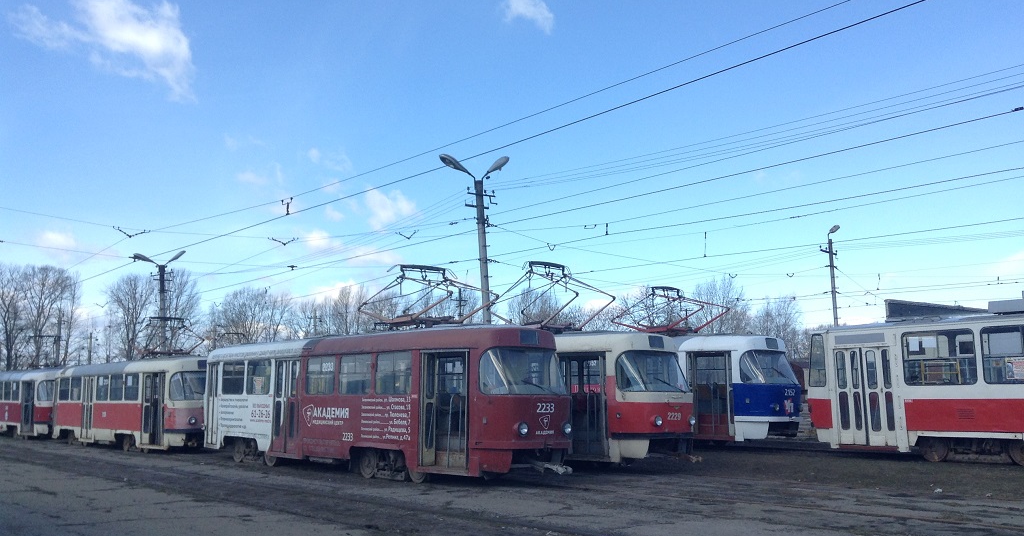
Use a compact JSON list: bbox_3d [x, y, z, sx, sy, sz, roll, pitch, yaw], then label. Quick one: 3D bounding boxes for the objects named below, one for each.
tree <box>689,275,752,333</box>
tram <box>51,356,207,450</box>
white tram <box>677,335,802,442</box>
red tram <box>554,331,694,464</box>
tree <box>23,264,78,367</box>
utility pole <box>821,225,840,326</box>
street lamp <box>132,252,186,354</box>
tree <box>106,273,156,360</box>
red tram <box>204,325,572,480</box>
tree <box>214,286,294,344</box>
[{"bbox_3d":[21.300,6.738,97.829,6.200,12.240,5.800,-1,-7,0],"label":"tree"},{"bbox_3d":[-13.410,4.808,34.448,2.500,3.100,14.100,4,-9,-40],"label":"tram"},{"bbox_3d":[2.852,3.763,29.973,2.500,3.100,14.100,4,-8,-38],"label":"white tram"},{"bbox_3d":[-1.025,3.385,25.383,2.500,3.100,14.100,5,-9,-41],"label":"red tram"},{"bbox_3d":[-45.228,6.693,94.959,5.600,14.170,5.200,-1,-7,0],"label":"tree"},{"bbox_3d":[15.452,2.486,46.489,1.750,9.090,0.450,5,-9,-42],"label":"utility pole"},{"bbox_3d":[-17.891,3.613,49.452,2.650,9.080,0.450,4,-9,-40],"label":"street lamp"},{"bbox_3d":[-37.233,7.011,94.905,5.000,13.230,4.800,-1,-7,0],"label":"tree"},{"bbox_3d":[-3.720,3.094,22.693,2.500,3.100,14.100,4,-9,-40],"label":"red tram"},{"bbox_3d":[-25.917,7.791,97.810,8.000,11.920,7.200,-1,-7,0],"label":"tree"}]

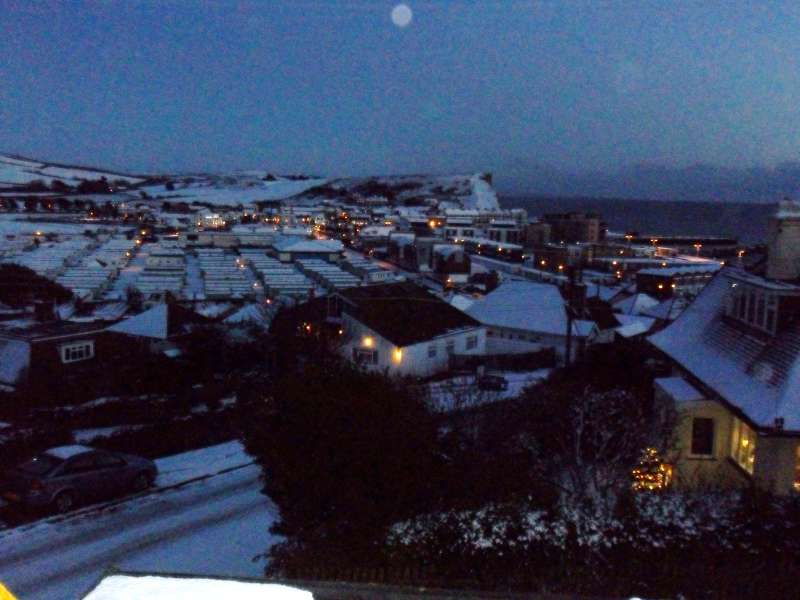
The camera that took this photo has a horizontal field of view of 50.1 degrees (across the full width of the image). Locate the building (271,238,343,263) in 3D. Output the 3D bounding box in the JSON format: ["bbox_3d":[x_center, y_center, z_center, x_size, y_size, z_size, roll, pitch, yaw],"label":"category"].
[{"bbox_3d":[-31.633,-17.334,291.833,23.000,7.000,19.000,1,7,-8],"label":"building"}]

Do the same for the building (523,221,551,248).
[{"bbox_3d":[66.247,-31.546,415.000,10.500,13.500,9.500,7,9,37],"label":"building"}]

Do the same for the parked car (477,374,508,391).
[{"bbox_3d":[8.809,7.768,81.000,1.700,1.440,3.950,-1,8,-22],"label":"parked car"}]

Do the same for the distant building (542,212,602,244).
[{"bbox_3d":[87.753,-35.610,435.000,27.000,17.000,14.000,7,9,37],"label":"distant building"}]

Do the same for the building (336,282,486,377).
[{"bbox_3d":[-1.707,1.929,82.987,14.235,6.601,14.965,6,9,33],"label":"building"}]

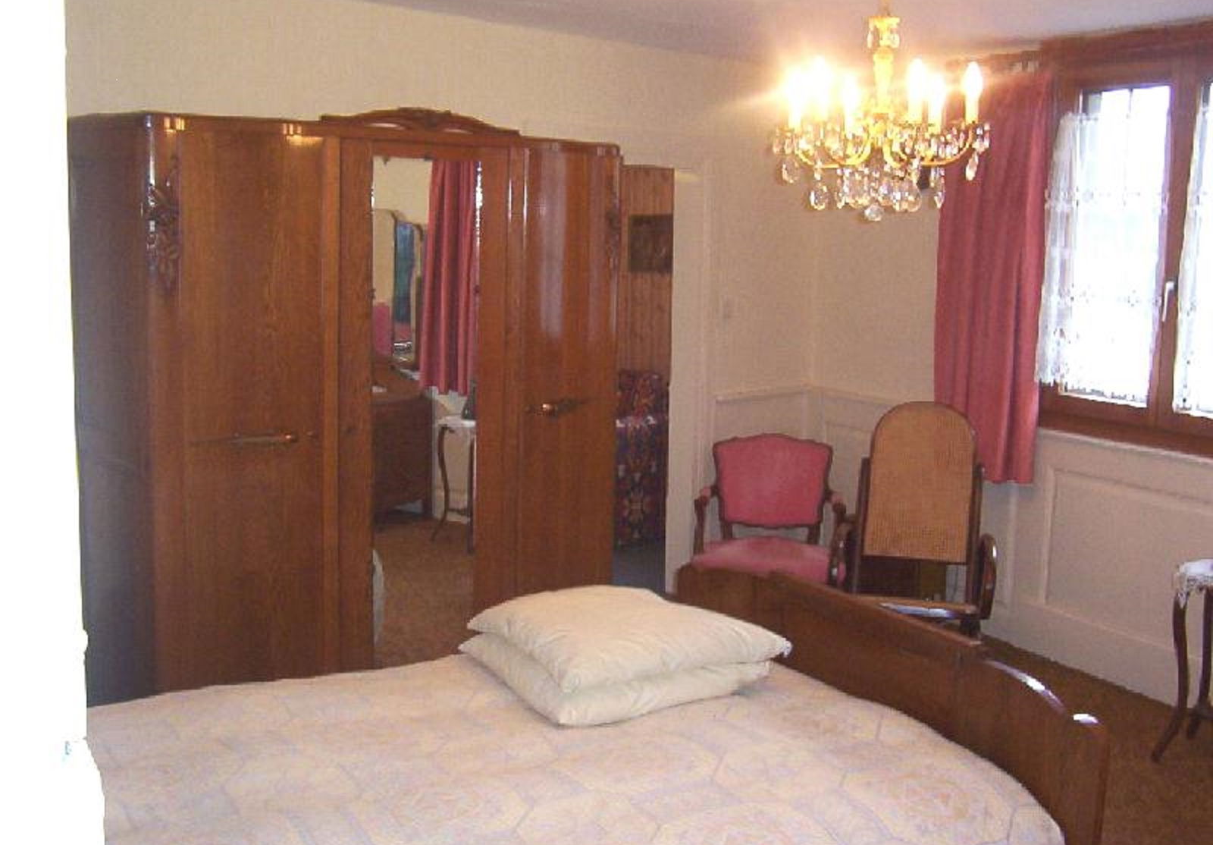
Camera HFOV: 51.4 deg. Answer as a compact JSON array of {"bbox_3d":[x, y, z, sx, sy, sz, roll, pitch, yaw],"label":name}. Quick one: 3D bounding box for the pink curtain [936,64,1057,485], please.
[{"bbox_3d":[1.565,-0.588,5.167,0.120,1.605,0.506,-4,11,-31],"label":"pink curtain"}]

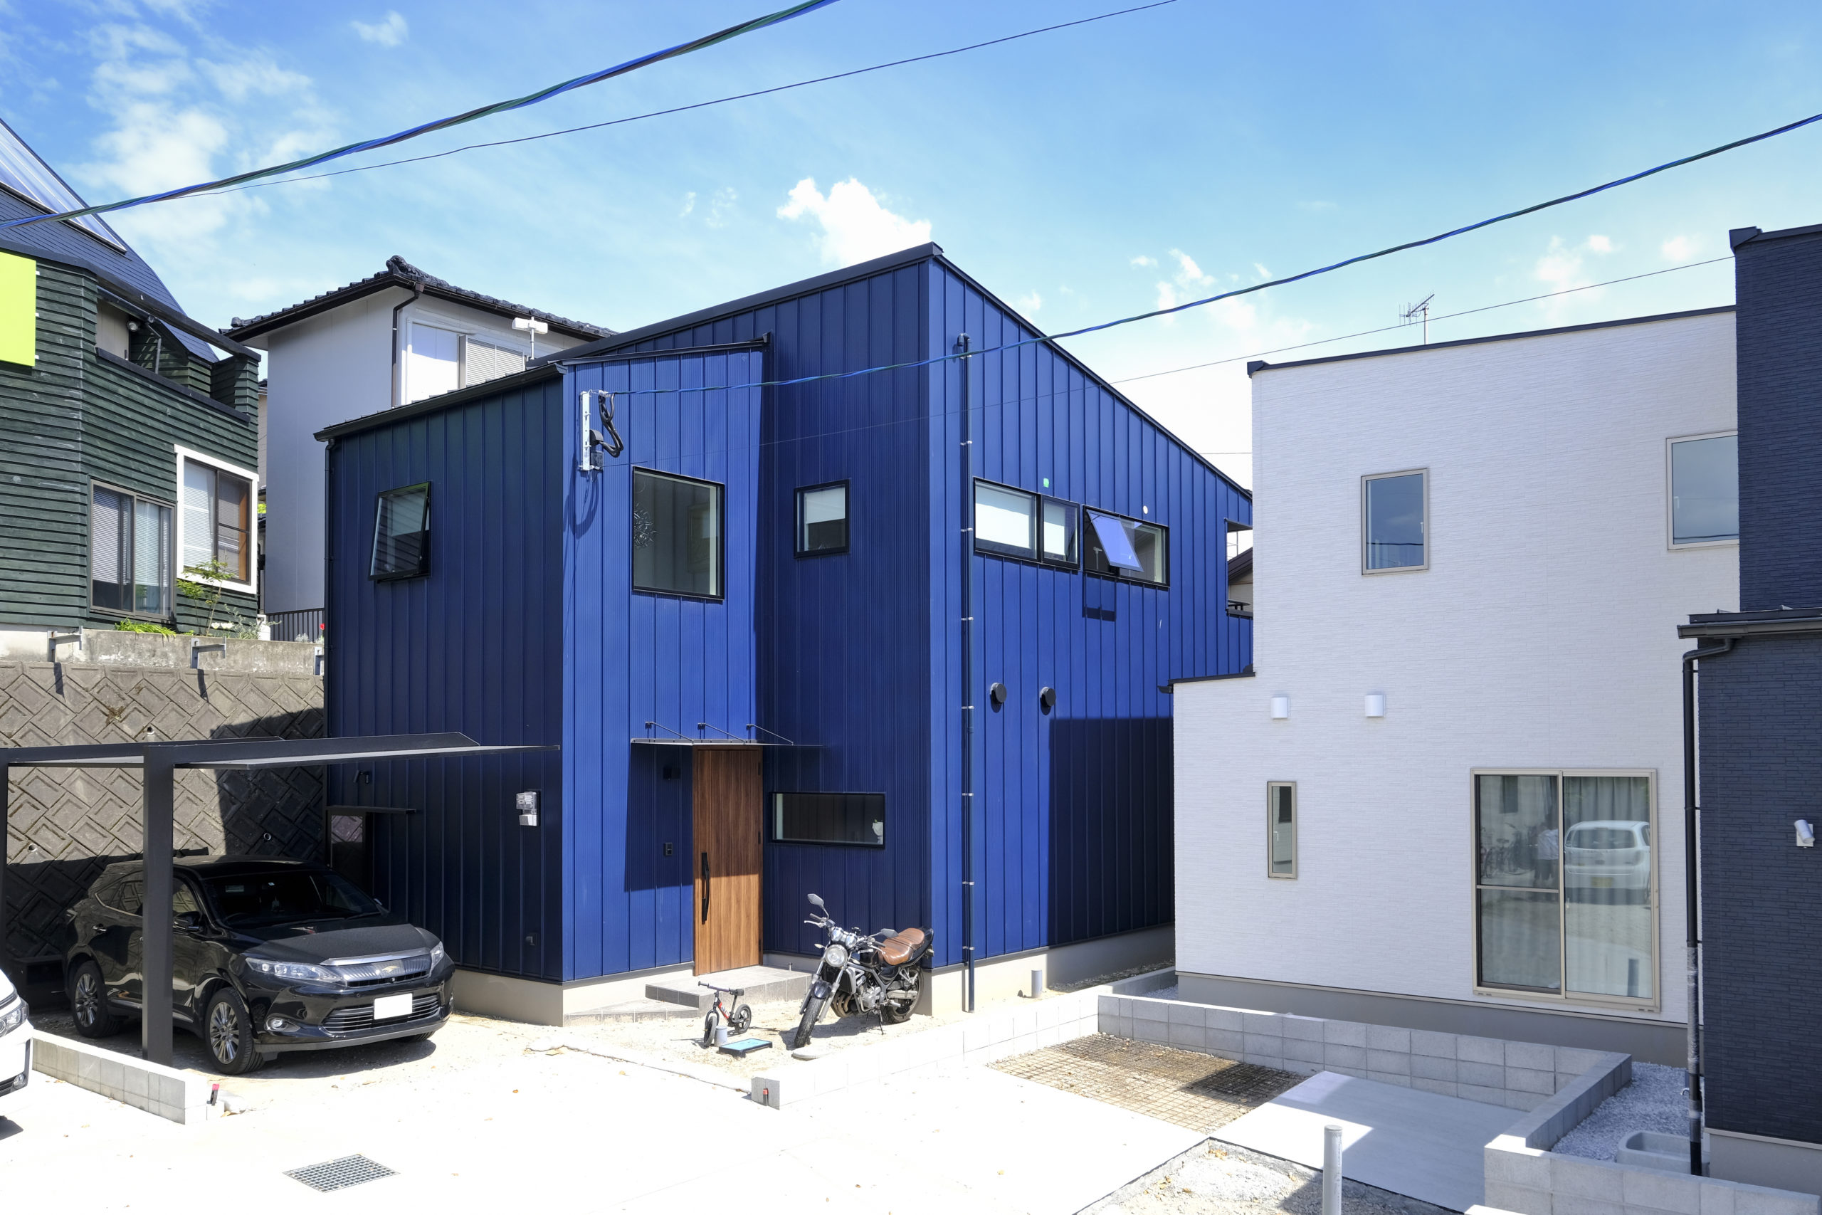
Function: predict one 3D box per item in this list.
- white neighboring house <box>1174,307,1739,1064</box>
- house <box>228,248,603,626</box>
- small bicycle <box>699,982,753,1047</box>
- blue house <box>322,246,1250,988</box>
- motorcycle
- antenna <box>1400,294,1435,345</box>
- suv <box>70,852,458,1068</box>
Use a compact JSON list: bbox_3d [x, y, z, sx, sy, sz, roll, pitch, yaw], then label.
[{"bbox_3d":[7.424,0.997,15.411,6.200,6.660,7.000,-3,-5,39],"label":"white neighboring house"},{"bbox_3d":[-8.488,-2.091,26.978,5.600,6.800,7.000,-4,-5,39],"label":"house"},{"bbox_3d":[-1.680,3.596,12.215,0.420,0.560,0.860,-2,-5,22],"label":"small bicycle"},{"bbox_3d":[-0.879,0.431,17.472,6.760,7.240,10.400,-4,-5,39],"label":"blue house"},{"bbox_3d":[-0.516,3.315,12.519,0.800,1.180,2.050,-3,-5,38],"label":"motorcycle"},{"bbox_3d":[7.516,-4.221,20.124,0.320,0.850,1.050,0,-4,-3],"label":"antenna"},{"bbox_3d":[-6.114,3.139,12.646,4.720,1.690,1.840,-3,-5,37],"label":"suv"}]

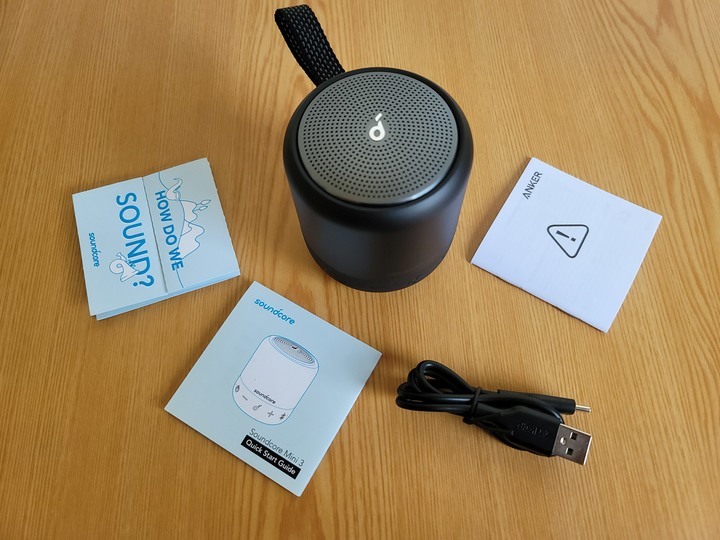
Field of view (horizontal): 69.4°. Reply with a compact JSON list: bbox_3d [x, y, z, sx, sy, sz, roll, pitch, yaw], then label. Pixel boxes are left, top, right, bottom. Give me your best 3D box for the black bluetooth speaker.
[{"bbox_3d":[0.002,-0.051,0.238,0.075,0.083,0.111,-22,69,-6],"label":"black bluetooth speaker"}]

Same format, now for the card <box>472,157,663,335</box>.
[{"bbox_3d":[0.104,-0.015,0.262,0.070,0.003,0.071,29,72,13],"label":"card"}]

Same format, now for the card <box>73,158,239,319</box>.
[{"bbox_3d":[-0.107,-0.019,0.272,0.074,0.006,0.072,-18,68,-4],"label":"card"}]

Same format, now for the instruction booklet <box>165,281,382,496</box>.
[{"bbox_3d":[-0.039,0.052,0.242,0.073,0.003,0.072,28,72,13],"label":"instruction booklet"}]

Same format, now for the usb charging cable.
[{"bbox_3d":[0.058,0.060,0.226,0.085,0.018,0.026,13,69,8],"label":"usb charging cable"}]

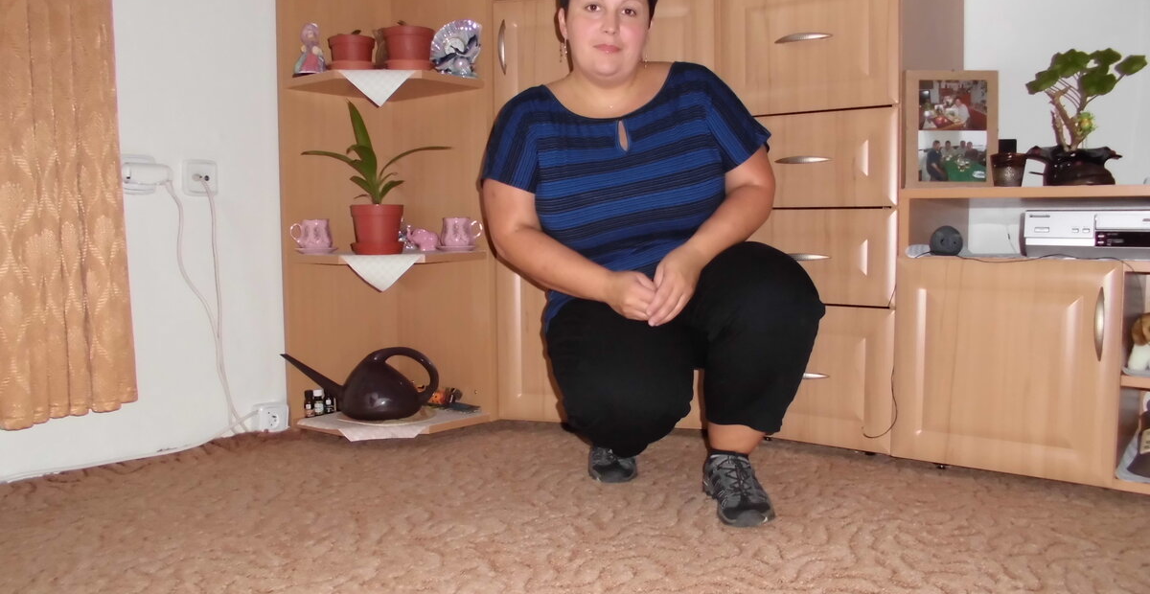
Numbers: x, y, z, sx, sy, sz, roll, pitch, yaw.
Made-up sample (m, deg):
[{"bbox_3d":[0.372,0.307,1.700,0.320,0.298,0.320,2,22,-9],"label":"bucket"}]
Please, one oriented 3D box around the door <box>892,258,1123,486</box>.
[{"bbox_3d":[0.839,0.134,1.702,0.397,0.414,0.035,3,6,37],"label":"door"}]

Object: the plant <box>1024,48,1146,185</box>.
[{"bbox_3d":[1.006,-0.351,1.702,0.207,0.273,0.200,2,5,30],"label":"plant"}]

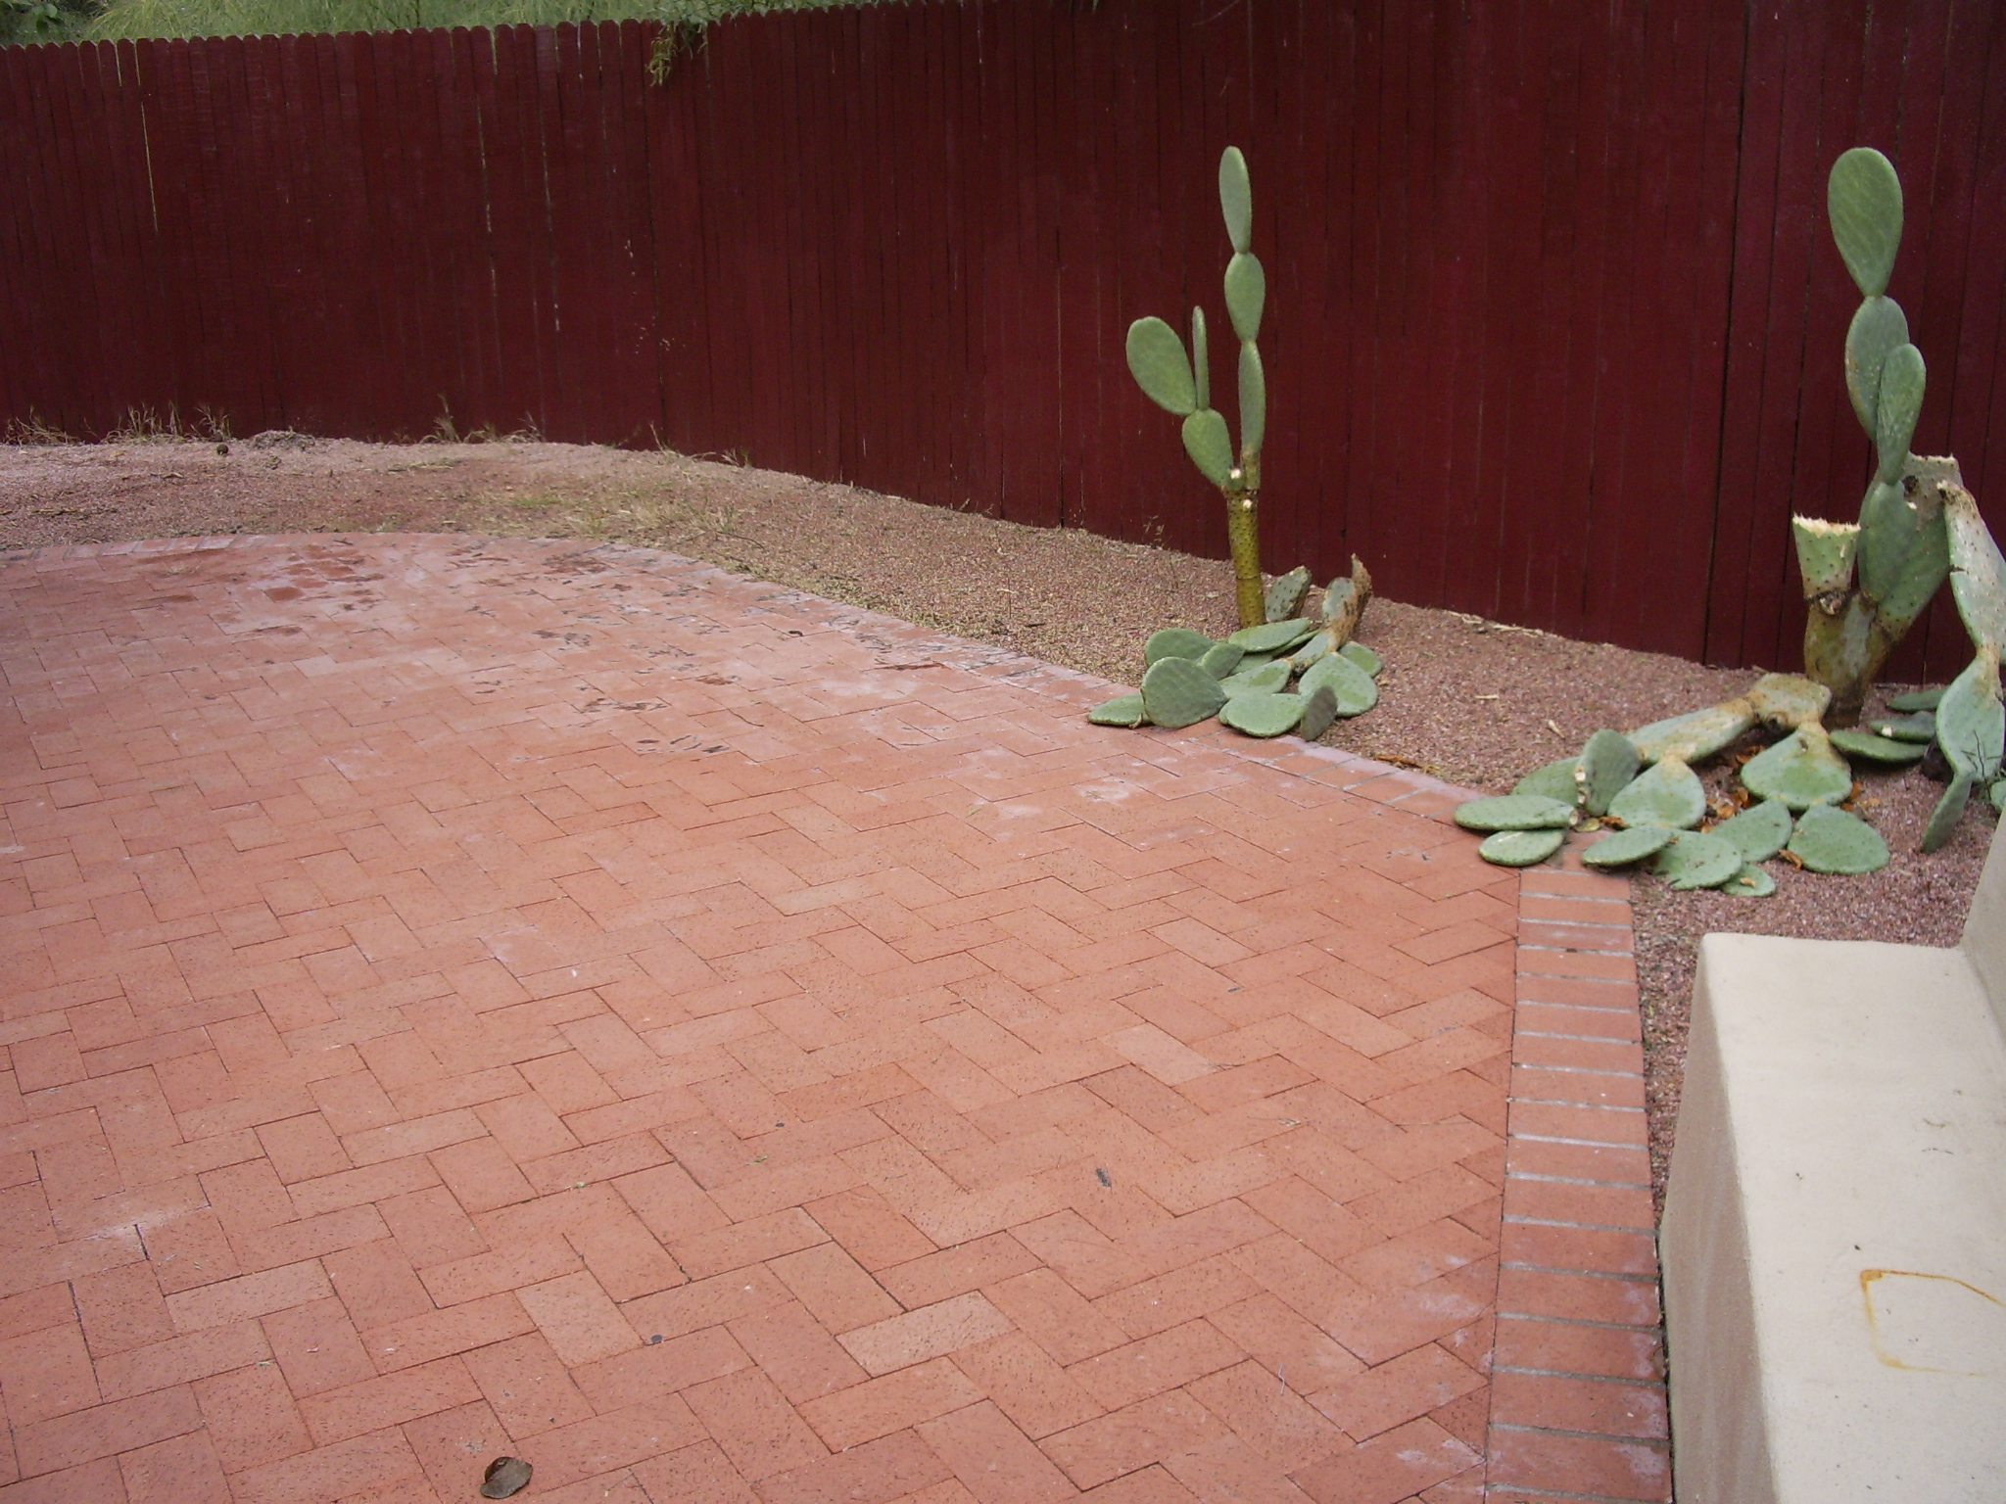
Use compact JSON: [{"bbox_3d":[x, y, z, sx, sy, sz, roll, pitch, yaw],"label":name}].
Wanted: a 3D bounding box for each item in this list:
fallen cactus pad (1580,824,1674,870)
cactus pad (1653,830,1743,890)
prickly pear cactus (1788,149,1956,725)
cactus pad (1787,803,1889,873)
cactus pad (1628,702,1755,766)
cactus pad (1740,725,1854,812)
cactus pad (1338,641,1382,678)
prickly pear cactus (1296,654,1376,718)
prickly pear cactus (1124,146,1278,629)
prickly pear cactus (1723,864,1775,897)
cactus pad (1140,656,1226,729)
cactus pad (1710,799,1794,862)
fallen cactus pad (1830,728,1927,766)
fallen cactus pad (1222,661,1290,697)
[{"bbox_3d":[1.193,0.181,3.874,0.155,0.042,0.245,2,17,41],"label":"fallen cactus pad"},{"bbox_3d":[1.296,0.203,3.782,0.170,0.035,0.230,6,22,21],"label":"cactus pad"},{"bbox_3d":[1.912,-0.659,4.471,0.350,1.300,0.270,-1,18,0],"label":"prickly pear cactus"},{"bbox_3d":[1.593,0.173,3.863,0.195,0.060,0.230,-5,18,-12],"label":"cactus pad"},{"bbox_3d":[1.471,-0.038,4.322,0.290,0.050,0.120,-20,23,-12],"label":"cactus pad"},{"bbox_3d":[1.613,0.032,4.120,0.210,0.040,0.250,7,40,23],"label":"cactus pad"},{"bbox_3d":[0.904,-0.240,5.155,0.125,0.045,0.190,-5,18,-11],"label":"cactus pad"},{"bbox_3d":[0.796,-0.158,4.812,0.180,0.035,0.240,-1,39,0],"label":"prickly pear cactus"},{"bbox_3d":[0.505,-0.919,5.268,0.350,1.280,0.220,-1,18,0],"label":"prickly pear cactus"},{"bbox_3d":[1.381,0.235,3.749,0.110,0.030,0.140,-14,22,-33],"label":"prickly pear cactus"},{"bbox_3d":[0.424,-0.136,4.709,0.200,0.170,0.040,2,-6,5],"label":"cactus pad"},{"bbox_3d":[1.438,0.162,3.888,0.220,0.060,0.145,-16,23,-38],"label":"cactus pad"},{"bbox_3d":[1.893,-0.004,4.395,0.225,0.050,0.140,7,20,24],"label":"fallen cactus pad"},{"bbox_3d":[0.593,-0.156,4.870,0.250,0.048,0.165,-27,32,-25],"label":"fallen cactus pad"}]

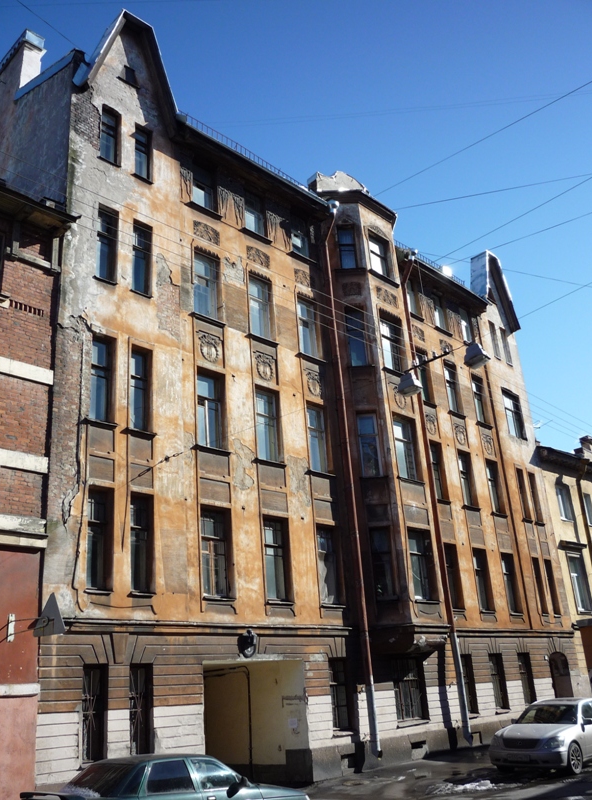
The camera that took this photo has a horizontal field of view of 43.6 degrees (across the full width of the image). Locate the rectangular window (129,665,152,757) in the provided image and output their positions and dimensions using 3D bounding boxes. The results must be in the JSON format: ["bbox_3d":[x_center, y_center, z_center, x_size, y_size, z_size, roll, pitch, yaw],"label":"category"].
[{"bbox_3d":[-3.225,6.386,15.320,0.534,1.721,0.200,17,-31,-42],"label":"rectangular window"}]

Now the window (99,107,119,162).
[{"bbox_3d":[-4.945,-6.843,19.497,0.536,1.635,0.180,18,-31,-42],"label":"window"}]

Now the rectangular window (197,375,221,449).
[{"bbox_3d":[-2.221,0.290,18.882,0.858,2.050,0.180,18,-31,-42],"label":"rectangular window"}]

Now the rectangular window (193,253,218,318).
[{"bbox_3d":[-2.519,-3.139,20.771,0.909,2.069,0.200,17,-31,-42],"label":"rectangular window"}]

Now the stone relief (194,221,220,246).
[{"bbox_3d":[-2.502,-4.719,20.798,0.951,0.536,0.100,18,-31,-42],"label":"stone relief"}]

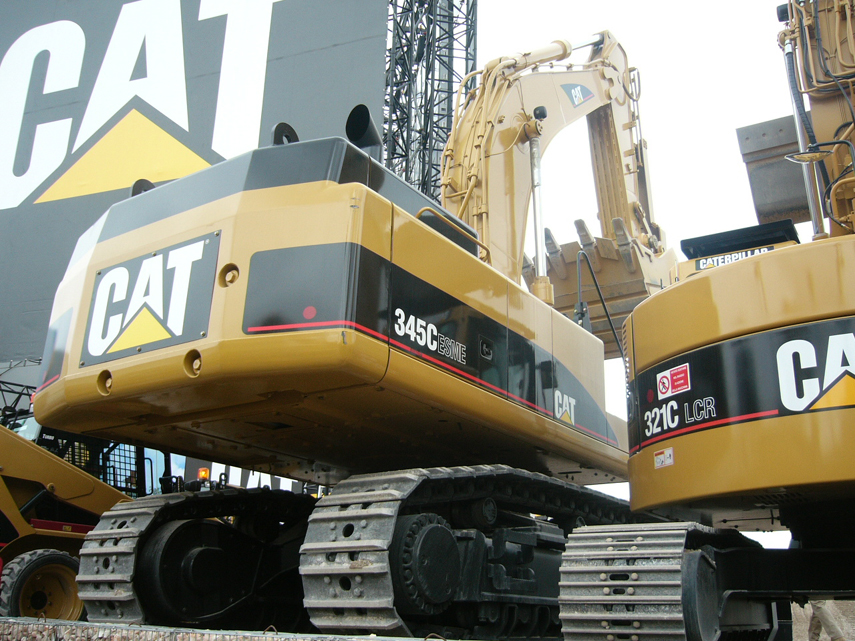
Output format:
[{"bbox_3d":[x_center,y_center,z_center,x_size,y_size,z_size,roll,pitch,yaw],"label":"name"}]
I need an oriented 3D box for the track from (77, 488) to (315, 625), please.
[{"bbox_3d":[-0.757,2.540,8.416,0.680,1.306,5.550,-12,-24,34],"label":"track"}]

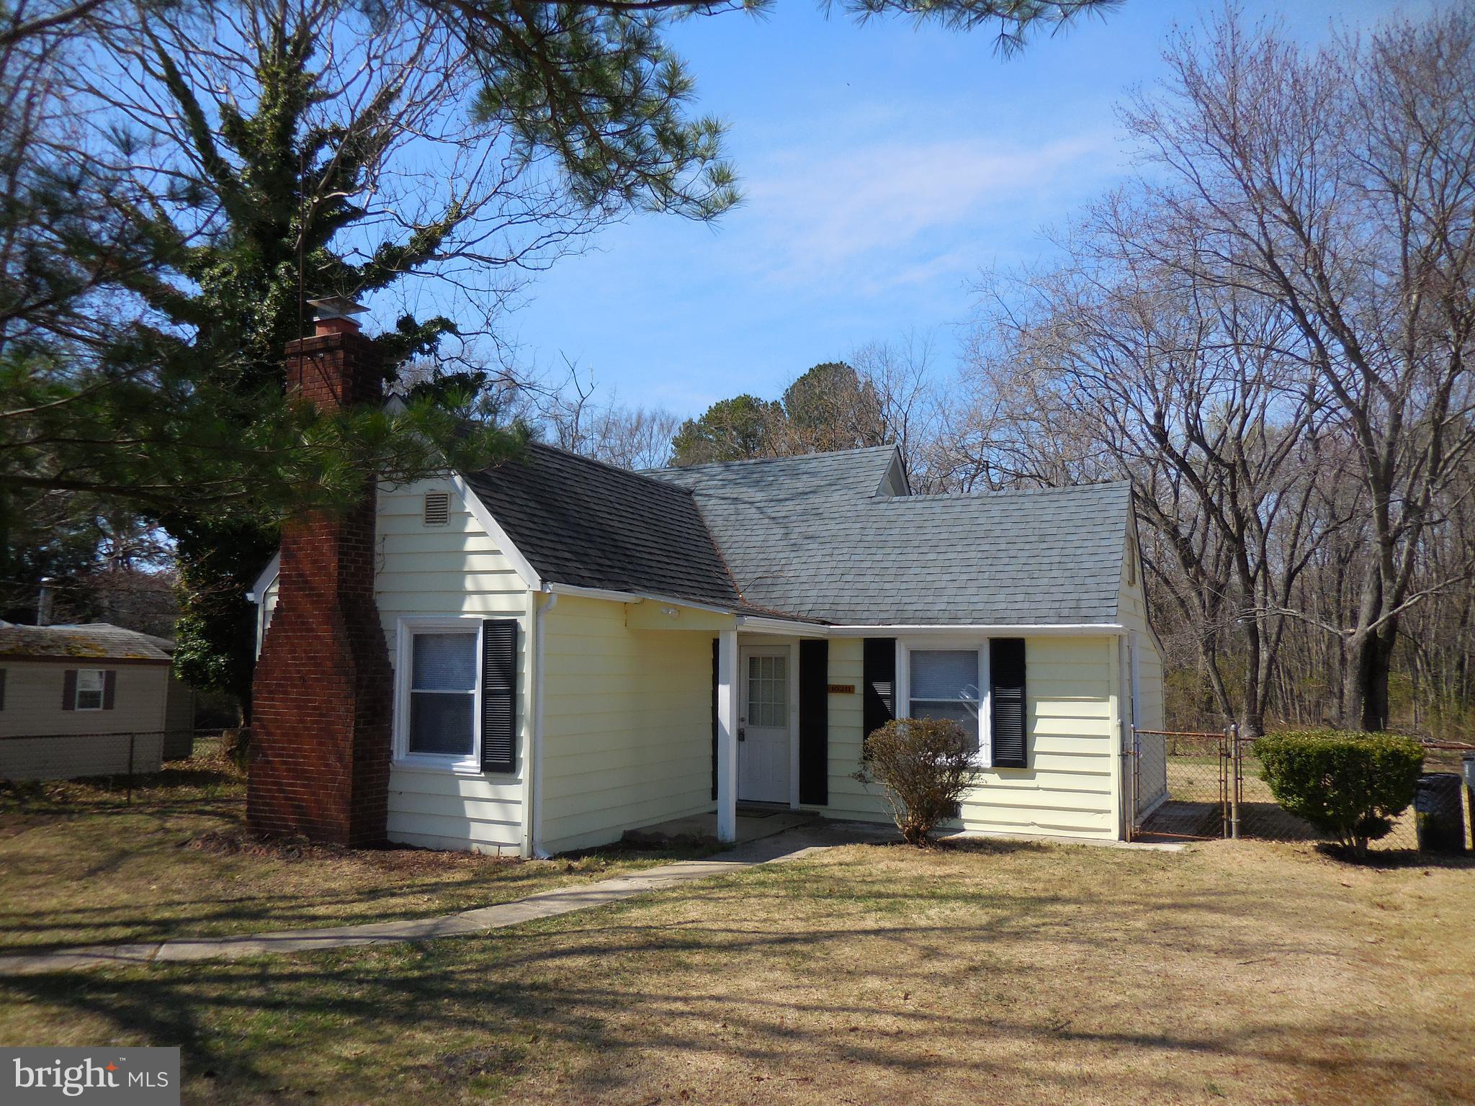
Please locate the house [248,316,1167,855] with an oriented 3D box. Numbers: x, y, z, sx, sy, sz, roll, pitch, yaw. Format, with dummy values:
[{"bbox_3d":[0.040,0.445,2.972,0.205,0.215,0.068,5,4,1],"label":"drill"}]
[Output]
[{"bbox_3d":[0.557,0.668,14.636,9.160,5.600,10.420,-3,-7,26],"label":"house"}]

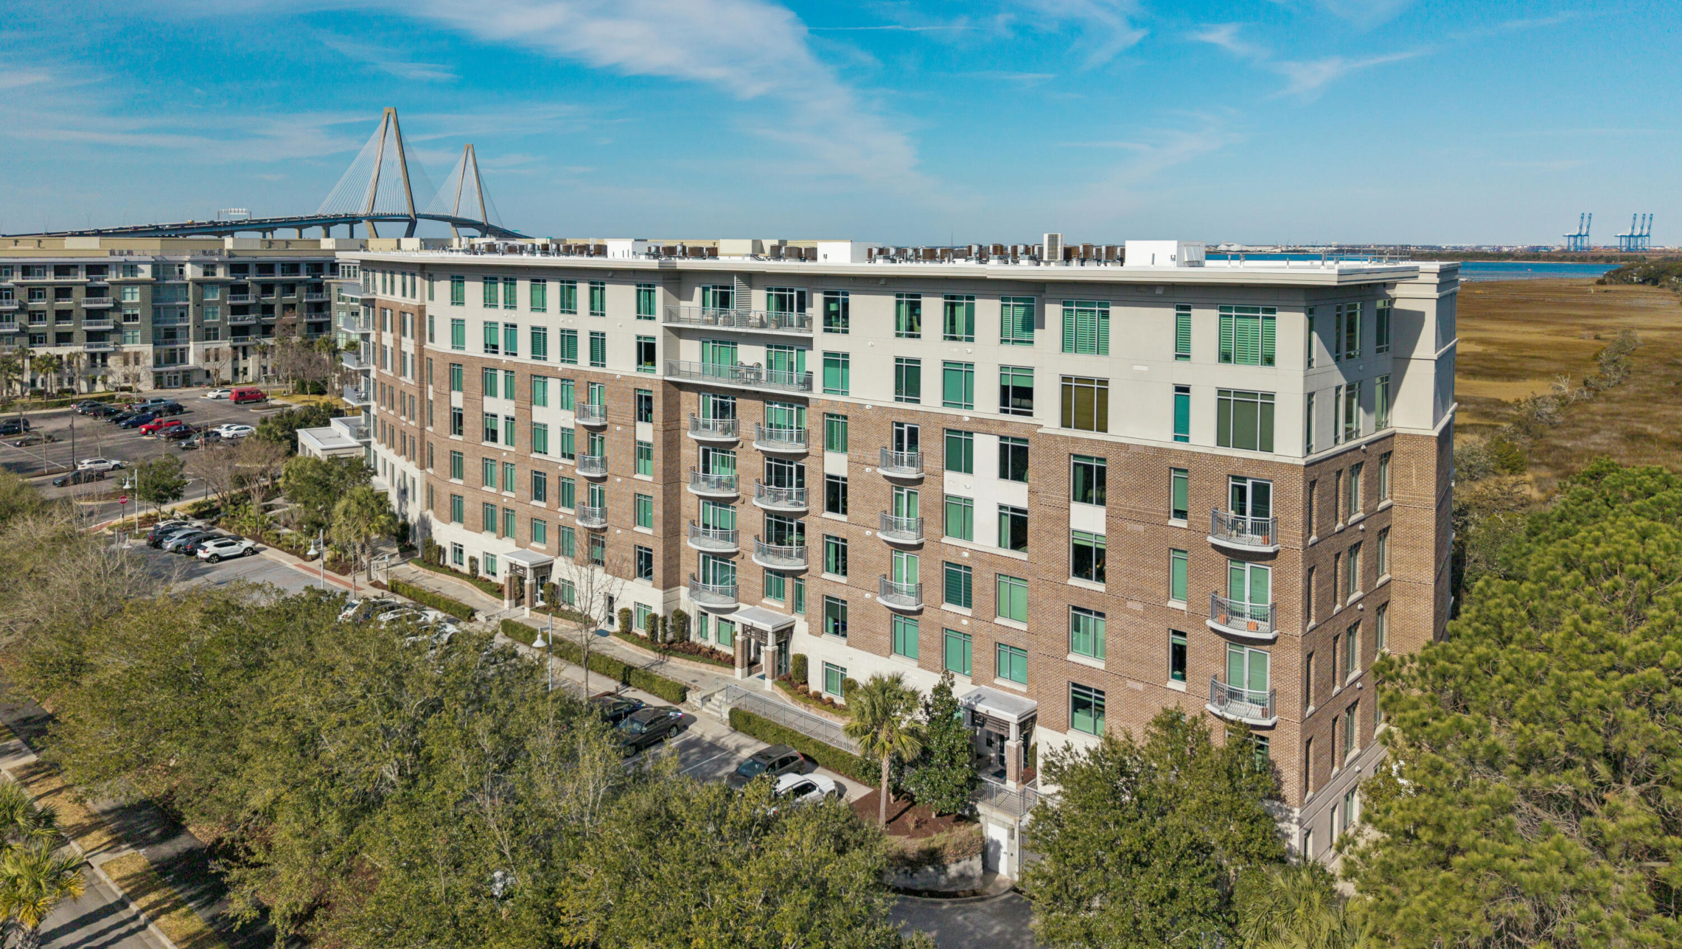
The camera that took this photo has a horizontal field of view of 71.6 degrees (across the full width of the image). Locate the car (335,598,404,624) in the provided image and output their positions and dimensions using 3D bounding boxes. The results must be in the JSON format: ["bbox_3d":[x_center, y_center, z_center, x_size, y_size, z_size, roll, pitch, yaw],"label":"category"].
[{"bbox_3d":[-30.900,8.932,76.500,1.850,1.550,4.600,8,13,38],"label":"car"}]

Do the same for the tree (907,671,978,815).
[{"bbox_3d":[4.511,11.965,51.353,3.100,6.600,3.100,0,11,0],"label":"tree"}]

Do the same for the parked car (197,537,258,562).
[{"bbox_3d":[-49.735,5.982,94.421,1.860,1.630,4.420,9,14,39],"label":"parked car"}]

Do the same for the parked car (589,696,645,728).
[{"bbox_3d":[-12.337,12.691,60.930,1.830,1.460,4.600,9,14,39],"label":"parked car"}]

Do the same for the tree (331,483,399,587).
[{"bbox_3d":[-34.419,4.333,84.500,4.400,7.000,4.400,0,10,0],"label":"tree"}]

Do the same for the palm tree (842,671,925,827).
[{"bbox_3d":[1.813,11.745,49.500,3.400,6.300,3.400,0,10,0],"label":"palm tree"}]

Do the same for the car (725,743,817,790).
[{"bbox_3d":[-3.461,13.896,54.375,1.860,1.640,4.550,9,14,39],"label":"car"}]

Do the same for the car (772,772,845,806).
[{"bbox_3d":[-1.898,14.378,52.401,1.820,1.460,4.450,9,14,39],"label":"car"}]

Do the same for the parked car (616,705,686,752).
[{"bbox_3d":[-10.030,12.579,58.100,1.850,1.470,4.850,9,13,41],"label":"parked car"}]

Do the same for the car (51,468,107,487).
[{"bbox_3d":[-81.485,0.110,124.448,1.860,1.500,4.700,6,13,26],"label":"car"}]

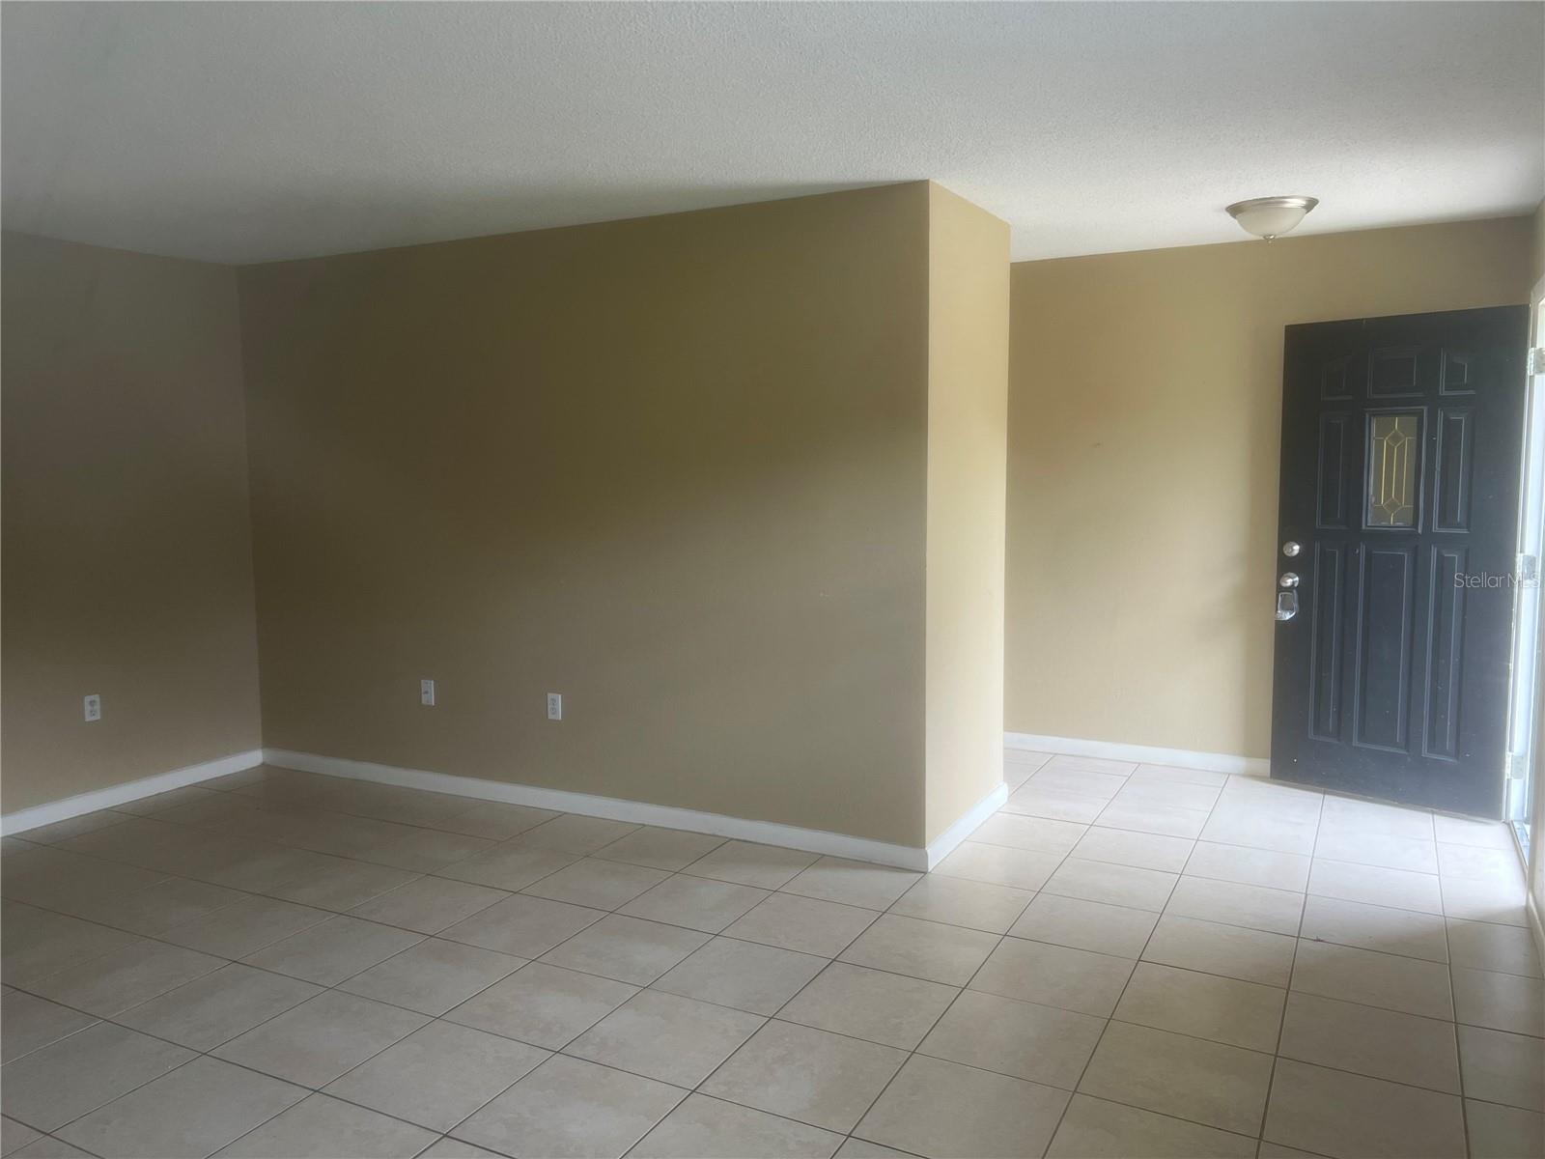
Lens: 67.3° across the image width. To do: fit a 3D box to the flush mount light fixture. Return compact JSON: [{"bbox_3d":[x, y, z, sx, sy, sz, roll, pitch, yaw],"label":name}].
[{"bbox_3d":[1.904,-1.355,4.428,0.326,0.134,0.326,3,7,28],"label":"flush mount light fixture"}]

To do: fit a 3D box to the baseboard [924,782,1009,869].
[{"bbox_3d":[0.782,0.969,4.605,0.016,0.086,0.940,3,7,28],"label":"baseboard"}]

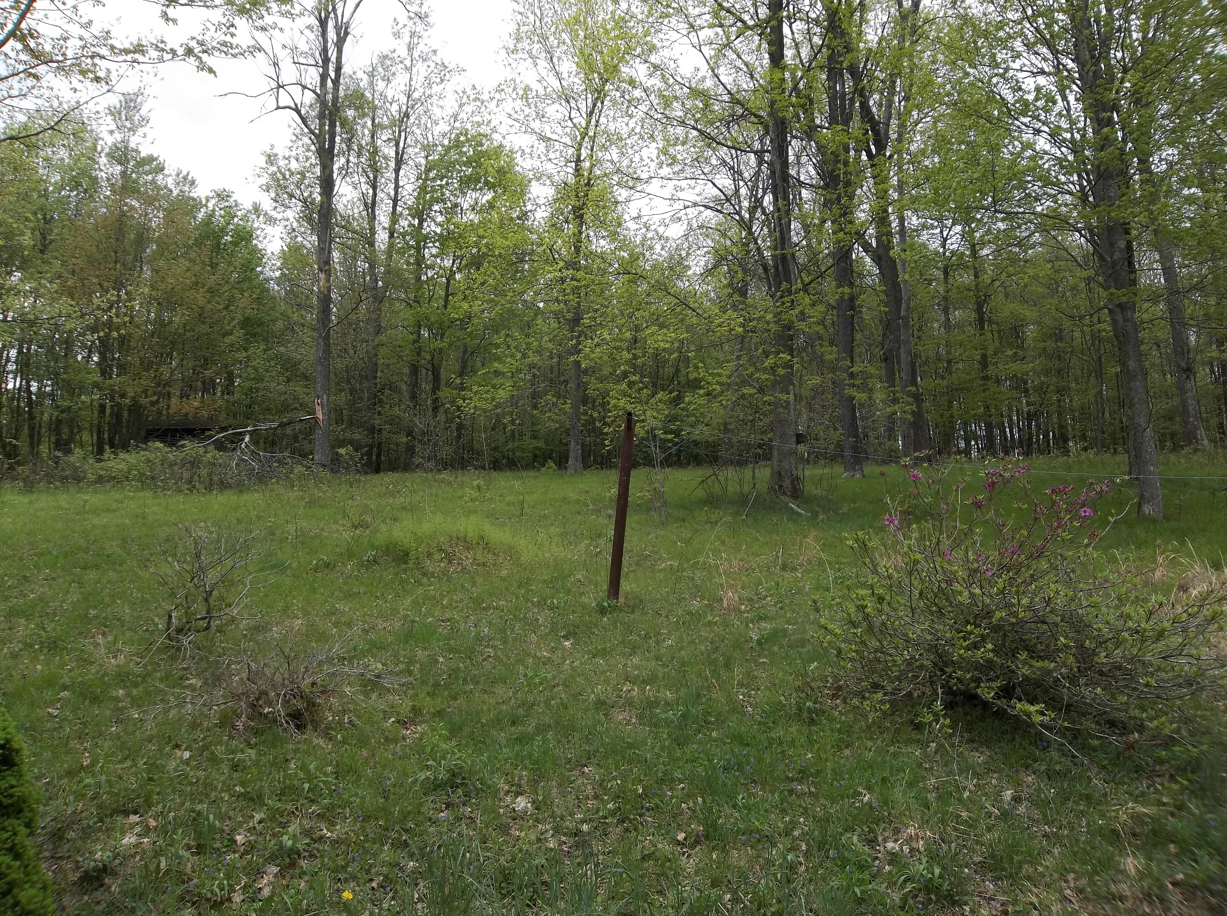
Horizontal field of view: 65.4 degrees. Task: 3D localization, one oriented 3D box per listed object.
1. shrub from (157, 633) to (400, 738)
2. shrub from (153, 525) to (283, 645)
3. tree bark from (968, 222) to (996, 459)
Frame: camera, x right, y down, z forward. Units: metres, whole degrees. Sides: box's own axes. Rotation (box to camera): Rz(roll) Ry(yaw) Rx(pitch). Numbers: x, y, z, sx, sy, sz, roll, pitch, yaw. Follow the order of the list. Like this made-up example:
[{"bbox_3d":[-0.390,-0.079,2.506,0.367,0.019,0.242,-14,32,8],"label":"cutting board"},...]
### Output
[{"bbox_3d":[-1.789,1.212,5.200,1.250,0.400,0.850,1,-3,-19],"label":"shrub"},{"bbox_3d":[-3.048,0.945,7.400,0.930,0.840,0.800,1,-3,-22],"label":"shrub"},{"bbox_3d":[14.615,-4.585,38.000,0.816,8.935,0.700,-2,-3,21],"label":"tree bark"}]

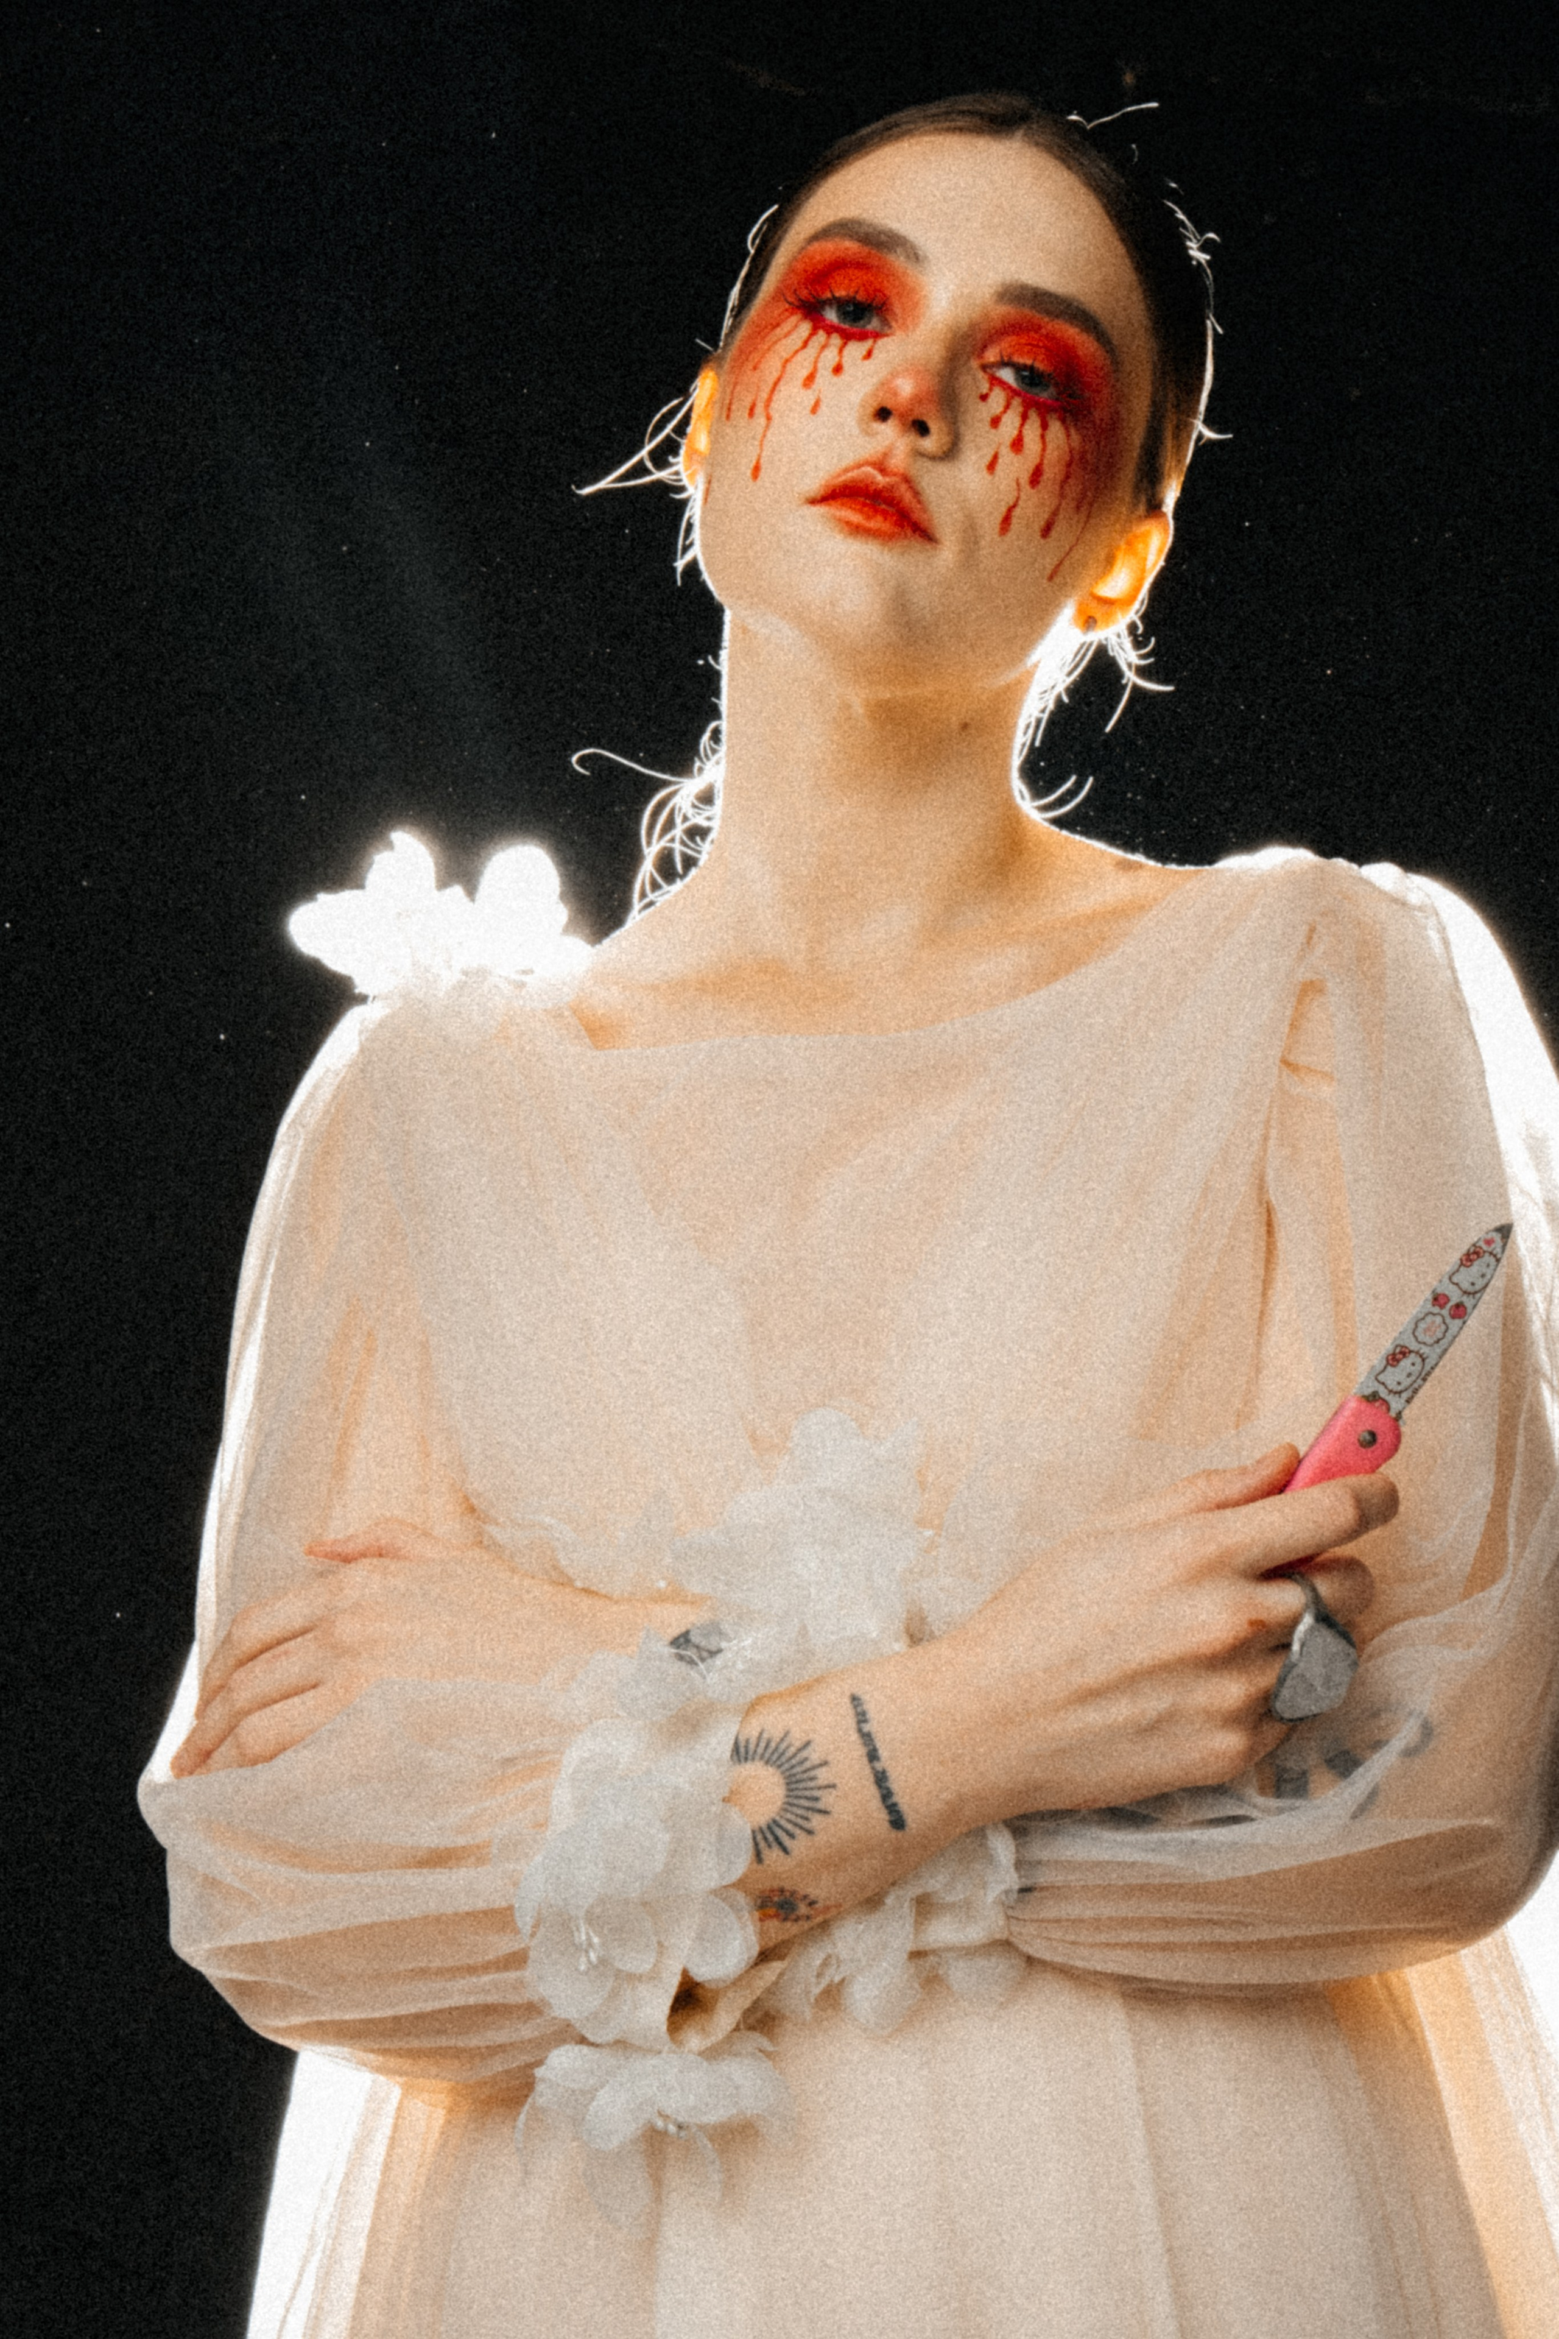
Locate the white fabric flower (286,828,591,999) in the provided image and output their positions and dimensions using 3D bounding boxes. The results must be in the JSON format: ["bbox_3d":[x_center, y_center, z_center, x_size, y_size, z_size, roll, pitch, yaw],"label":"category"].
[{"bbox_3d":[-0.113,-0.084,1.630,0.100,0.056,0.080,-1,-12,6],"label":"white fabric flower"}]

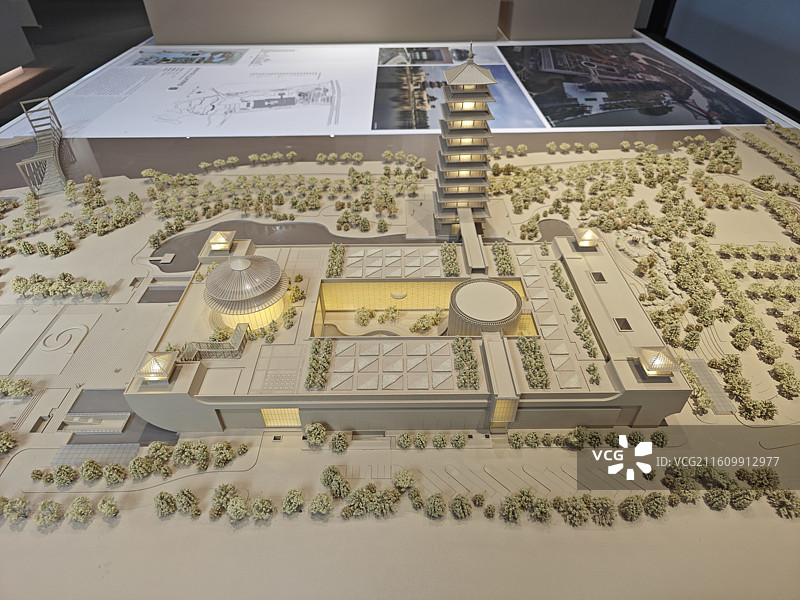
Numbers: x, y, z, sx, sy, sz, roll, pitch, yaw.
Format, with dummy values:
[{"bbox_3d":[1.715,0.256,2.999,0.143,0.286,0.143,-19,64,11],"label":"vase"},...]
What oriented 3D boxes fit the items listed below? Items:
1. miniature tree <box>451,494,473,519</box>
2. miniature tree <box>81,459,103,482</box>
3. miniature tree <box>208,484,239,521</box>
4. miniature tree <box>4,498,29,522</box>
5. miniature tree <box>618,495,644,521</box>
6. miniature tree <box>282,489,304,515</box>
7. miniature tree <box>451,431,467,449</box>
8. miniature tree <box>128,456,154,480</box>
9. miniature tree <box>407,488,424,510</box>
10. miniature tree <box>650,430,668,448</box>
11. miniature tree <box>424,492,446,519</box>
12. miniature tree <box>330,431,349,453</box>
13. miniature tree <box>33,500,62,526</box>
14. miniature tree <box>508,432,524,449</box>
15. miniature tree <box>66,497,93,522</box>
[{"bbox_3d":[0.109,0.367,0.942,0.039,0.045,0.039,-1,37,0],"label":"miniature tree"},{"bbox_3d":[-0.503,0.278,0.867,0.035,0.038,0.035,-31,46,-34],"label":"miniature tree"},{"bbox_3d":[-0.270,0.308,0.812,0.044,0.054,0.044,-20,41,-24],"label":"miniature tree"},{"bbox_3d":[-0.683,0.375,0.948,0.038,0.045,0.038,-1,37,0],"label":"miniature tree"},{"bbox_3d":[0.351,0.315,0.806,0.038,0.041,0.038,24,44,29],"label":"miniature tree"},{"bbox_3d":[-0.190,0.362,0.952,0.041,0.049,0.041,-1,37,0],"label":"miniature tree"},{"bbox_3d":[0.105,0.251,0.955,0.027,0.032,0.027,0,38,-1],"label":"miniature tree"},{"bbox_3d":[-0.421,0.275,0.866,0.041,0.043,0.041,-26,44,-30],"label":"miniature tree"},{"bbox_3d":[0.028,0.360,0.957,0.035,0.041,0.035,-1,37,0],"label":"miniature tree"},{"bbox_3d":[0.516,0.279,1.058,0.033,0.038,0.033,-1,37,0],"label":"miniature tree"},{"bbox_3d":[0.054,0.314,0.812,0.033,0.039,0.033,3,37,5],"label":"miniature tree"},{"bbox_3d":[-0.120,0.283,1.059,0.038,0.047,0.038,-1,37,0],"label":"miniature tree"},{"bbox_3d":[-0.532,0.322,0.802,0.044,0.046,0.044,26,45,31],"label":"miniature tree"},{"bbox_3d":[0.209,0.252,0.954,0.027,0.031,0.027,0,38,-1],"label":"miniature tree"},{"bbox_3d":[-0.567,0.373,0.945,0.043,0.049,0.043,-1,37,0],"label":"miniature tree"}]

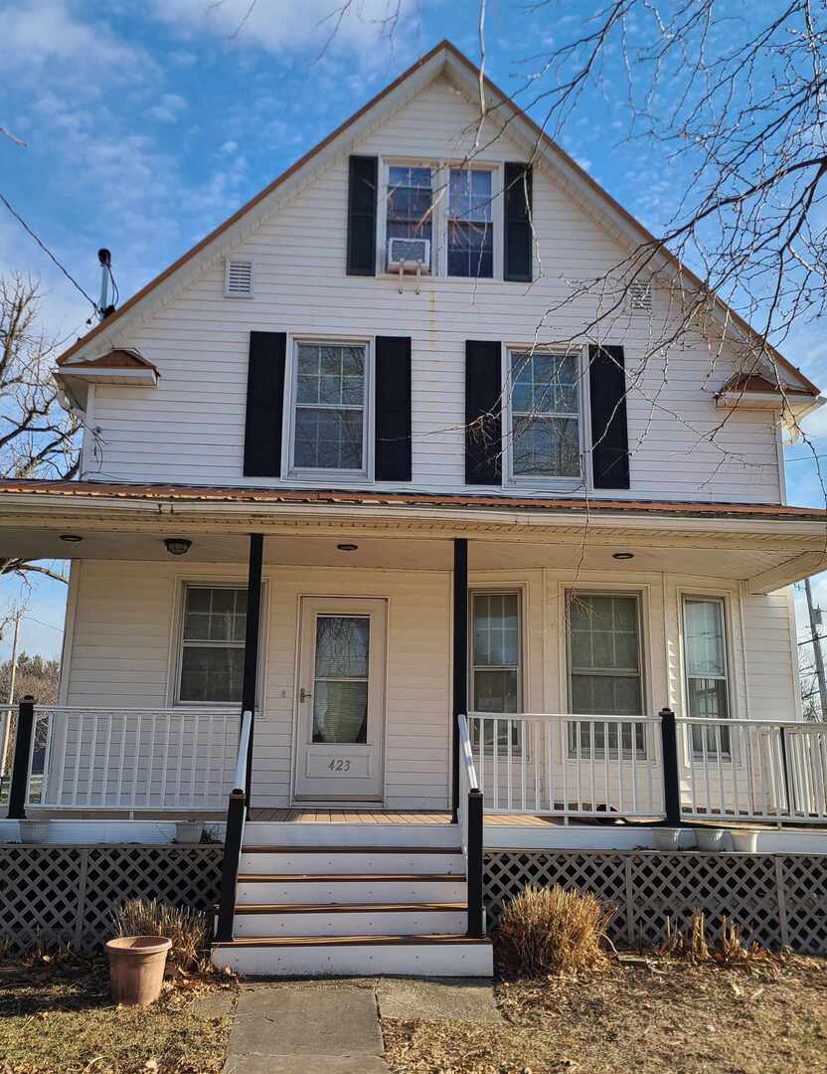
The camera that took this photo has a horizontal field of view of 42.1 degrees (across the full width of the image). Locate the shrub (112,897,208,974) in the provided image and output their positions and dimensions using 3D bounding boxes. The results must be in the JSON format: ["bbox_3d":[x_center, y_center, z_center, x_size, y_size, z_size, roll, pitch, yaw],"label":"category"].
[{"bbox_3d":[-1.857,2.885,7.876,0.750,0.500,0.600,2,-13,-4],"label":"shrub"}]

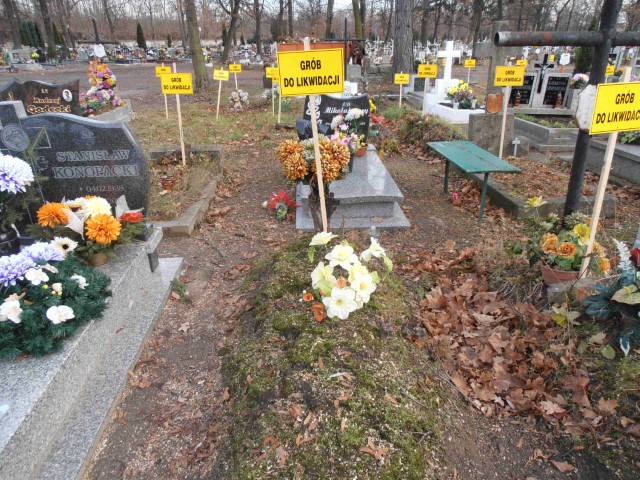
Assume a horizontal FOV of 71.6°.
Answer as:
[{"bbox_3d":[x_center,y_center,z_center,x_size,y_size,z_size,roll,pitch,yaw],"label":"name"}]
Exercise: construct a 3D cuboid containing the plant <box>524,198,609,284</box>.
[{"bbox_3d":[1.570,0.010,2.831,0.540,0.520,0.420,1,23,4],"label":"plant"}]

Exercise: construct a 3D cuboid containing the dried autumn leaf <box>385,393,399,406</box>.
[{"bbox_3d":[0.274,0.612,1.701,0.025,0.012,0.075,-13,26,-27],"label":"dried autumn leaf"}]

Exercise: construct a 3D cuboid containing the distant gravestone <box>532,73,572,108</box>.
[{"bbox_3d":[4.193,-2.690,7.985,0.530,0.620,0.120,-2,23,-3],"label":"distant gravestone"}]

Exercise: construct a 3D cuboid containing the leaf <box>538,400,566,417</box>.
[{"bbox_3d":[0.951,0.686,1.807,0.100,0.020,0.070,11,26,25],"label":"leaf"}]

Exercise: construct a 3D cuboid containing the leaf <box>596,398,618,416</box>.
[{"bbox_3d":[1.283,0.748,1.980,0.085,0.025,0.085,-1,24,-3],"label":"leaf"}]

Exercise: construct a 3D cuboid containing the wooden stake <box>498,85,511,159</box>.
[{"bbox_3d":[2.535,-1.698,6.071,0.040,1.263,0.030,-3,23,3],"label":"wooden stake"}]

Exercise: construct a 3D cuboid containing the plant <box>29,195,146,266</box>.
[{"bbox_3d":[-1.372,-0.056,2.630,0.540,0.340,0.320,-1,24,-3],"label":"plant"}]

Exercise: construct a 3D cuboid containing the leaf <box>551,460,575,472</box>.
[{"bbox_3d":[0.875,0.817,1.601,0.078,0.015,0.050,7,24,16],"label":"leaf"}]

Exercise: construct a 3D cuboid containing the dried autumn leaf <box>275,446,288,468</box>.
[{"bbox_3d":[-0.122,0.709,1.447,0.035,0.015,0.082,-8,24,-17],"label":"dried autumn leaf"}]

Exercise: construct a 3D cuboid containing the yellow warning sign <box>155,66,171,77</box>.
[{"bbox_3d":[-3.804,-4.087,10.800,0.380,0.245,0.020,0,24,-2],"label":"yellow warning sign"}]

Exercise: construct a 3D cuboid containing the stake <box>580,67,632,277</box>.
[{"bbox_3d":[1.704,-0.345,2.658,0.042,1.285,0.030,11,26,28],"label":"stake"}]

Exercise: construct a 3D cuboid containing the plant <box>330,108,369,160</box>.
[{"bbox_3d":[0.321,-1.162,4.820,0.380,0.460,0.320,-1,24,-3],"label":"plant"}]

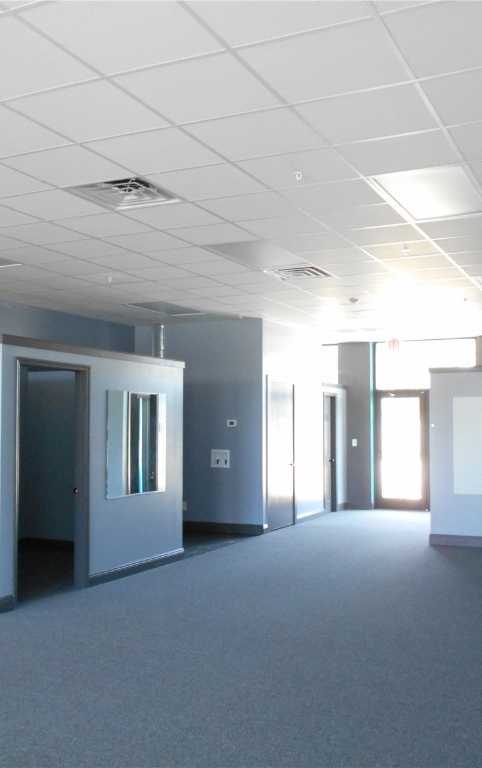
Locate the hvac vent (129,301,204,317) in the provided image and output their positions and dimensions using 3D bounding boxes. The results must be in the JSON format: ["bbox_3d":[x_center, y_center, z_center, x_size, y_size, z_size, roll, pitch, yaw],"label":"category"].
[{"bbox_3d":[-0.965,-1.021,10.222,0.600,0.050,1.200,-1,-3,26],"label":"hvac vent"}]

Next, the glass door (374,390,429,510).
[{"bbox_3d":[3.001,1.234,14.379,1.029,2.246,0.060,-1,-3,26],"label":"glass door"}]

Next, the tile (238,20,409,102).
[{"bbox_3d":[0.359,-1.343,3.227,0.605,0.020,0.605,-1,-3,26],"label":"tile"}]

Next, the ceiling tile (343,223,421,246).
[{"bbox_3d":[1.132,-1.201,6.188,0.600,0.020,0.600,-1,-3,26],"label":"ceiling tile"}]

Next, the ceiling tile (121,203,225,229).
[{"bbox_3d":[-0.497,-1.228,5.628,0.600,0.020,0.600,-1,-3,26],"label":"ceiling tile"}]

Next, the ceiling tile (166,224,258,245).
[{"bbox_3d":[-0.218,-1.218,6.213,0.605,0.020,0.605,-1,-3,26],"label":"ceiling tile"}]

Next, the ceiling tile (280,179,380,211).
[{"bbox_3d":[0.614,-1.263,5.145,0.605,0.020,0.605,-1,-3,26],"label":"ceiling tile"}]

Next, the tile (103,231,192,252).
[{"bbox_3d":[-0.778,-1.210,6.520,0.605,0.020,0.605,-1,-3,26],"label":"tile"}]

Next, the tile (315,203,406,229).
[{"bbox_3d":[0.868,-1.228,5.649,0.600,0.020,0.600,-1,-3,26],"label":"tile"}]

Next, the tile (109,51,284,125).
[{"bbox_3d":[-0.187,-1.340,3.501,0.605,0.020,0.605,-1,-3,26],"label":"tile"}]

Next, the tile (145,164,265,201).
[{"bbox_3d":[-0.210,-1.267,4.825,0.600,0.020,0.600,-1,-3,26],"label":"tile"}]

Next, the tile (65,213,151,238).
[{"bbox_3d":[-1.039,-1.221,5.911,0.600,0.020,0.600,-1,-3,26],"label":"tile"}]

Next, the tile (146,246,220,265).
[{"bbox_3d":[-0.500,-1.185,7.027,0.605,0.020,0.605,-1,-3,26],"label":"tile"}]

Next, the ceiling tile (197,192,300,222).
[{"bbox_3d":[0.056,-1.244,5.377,0.600,0.020,0.600,-1,-3,26],"label":"ceiling tile"}]

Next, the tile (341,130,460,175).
[{"bbox_3d":[0.886,-1.289,4.290,0.600,0.020,0.600,-1,-3,26],"label":"tile"}]

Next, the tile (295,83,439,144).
[{"bbox_3d":[0.623,-1.319,3.762,0.600,0.020,0.600,-1,-3,26],"label":"tile"}]

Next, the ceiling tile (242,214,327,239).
[{"bbox_3d":[0.331,-1.233,5.984,0.605,0.020,0.605,-1,-3,26],"label":"ceiling tile"}]

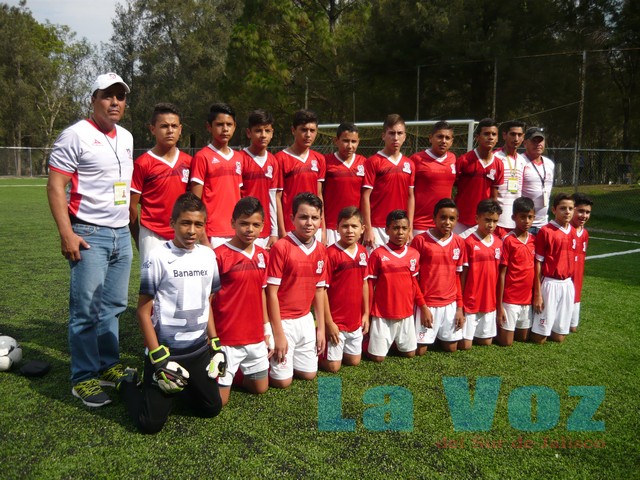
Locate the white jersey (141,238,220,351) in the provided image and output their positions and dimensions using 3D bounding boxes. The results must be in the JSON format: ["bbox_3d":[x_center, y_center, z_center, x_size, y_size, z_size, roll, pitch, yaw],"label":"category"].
[{"bbox_3d":[-0.694,0.282,3.057,0.430,0.565,0.260,-5,10,-31],"label":"white jersey"}]

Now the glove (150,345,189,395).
[{"bbox_3d":[-0.703,0.596,2.830,0.130,0.240,0.110,-39,-13,-27],"label":"glove"}]

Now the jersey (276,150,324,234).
[{"bbox_3d":[-0.135,-0.320,4.018,0.390,0.559,0.240,-4,9,-25],"label":"jersey"}]

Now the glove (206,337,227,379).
[{"bbox_3d":[-0.521,0.592,3.074,0.100,0.200,0.110,-4,9,-30],"label":"glove"}]

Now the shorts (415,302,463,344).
[{"bbox_3d":[0.803,0.546,4.137,0.320,0.290,0.250,-2,8,-18],"label":"shorts"}]

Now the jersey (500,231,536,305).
[{"bbox_3d":[1.425,0.199,4.358,0.360,0.538,0.230,-3,9,-23],"label":"jersey"}]

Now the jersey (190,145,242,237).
[{"bbox_3d":[-0.657,-0.314,3.872,0.390,0.590,0.230,-5,9,-35],"label":"jersey"}]

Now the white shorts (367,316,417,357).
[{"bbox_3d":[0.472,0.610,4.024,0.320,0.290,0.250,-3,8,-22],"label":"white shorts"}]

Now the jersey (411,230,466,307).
[{"bbox_3d":[0.807,0.197,4.155,0.410,0.527,0.250,-2,9,-15],"label":"jersey"}]

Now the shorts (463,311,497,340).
[{"bbox_3d":[1.105,0.534,4.200,0.290,0.320,0.250,-3,8,-22],"label":"shorts"}]

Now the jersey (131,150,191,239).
[{"bbox_3d":[-0.965,-0.277,3.750,0.440,0.560,0.260,-6,10,-36],"label":"jersey"}]

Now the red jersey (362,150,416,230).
[{"bbox_3d":[0.507,-0.367,4.480,0.420,0.570,0.250,-3,9,-24],"label":"red jersey"}]

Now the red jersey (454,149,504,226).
[{"bbox_3d":[1.246,-0.411,4.780,0.420,0.590,0.250,-2,8,-15],"label":"red jersey"}]

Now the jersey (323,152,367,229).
[{"bbox_3d":[0.183,-0.347,4.370,0.420,0.560,0.250,-3,8,-22],"label":"jersey"}]

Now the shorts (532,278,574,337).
[{"bbox_3d":[1.688,0.490,4.412,0.330,0.431,0.270,-3,9,-23],"label":"shorts"}]

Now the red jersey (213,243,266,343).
[{"bbox_3d":[-0.459,0.303,3.353,0.410,0.586,0.250,-5,10,-31],"label":"red jersey"}]

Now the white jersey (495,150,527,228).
[{"bbox_3d":[1.620,-0.429,5.188,0.460,0.670,0.260,-1,8,-5],"label":"white jersey"}]

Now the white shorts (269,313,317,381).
[{"bbox_3d":[-0.155,0.616,3.560,0.330,0.410,0.270,-5,9,-30],"label":"white shorts"}]

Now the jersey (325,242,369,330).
[{"bbox_3d":[0.161,0.299,3.842,0.350,0.560,0.220,-4,9,-30],"label":"jersey"}]

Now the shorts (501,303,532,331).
[{"bbox_3d":[1.382,0.493,4.270,0.280,0.310,0.240,-3,8,-22],"label":"shorts"}]

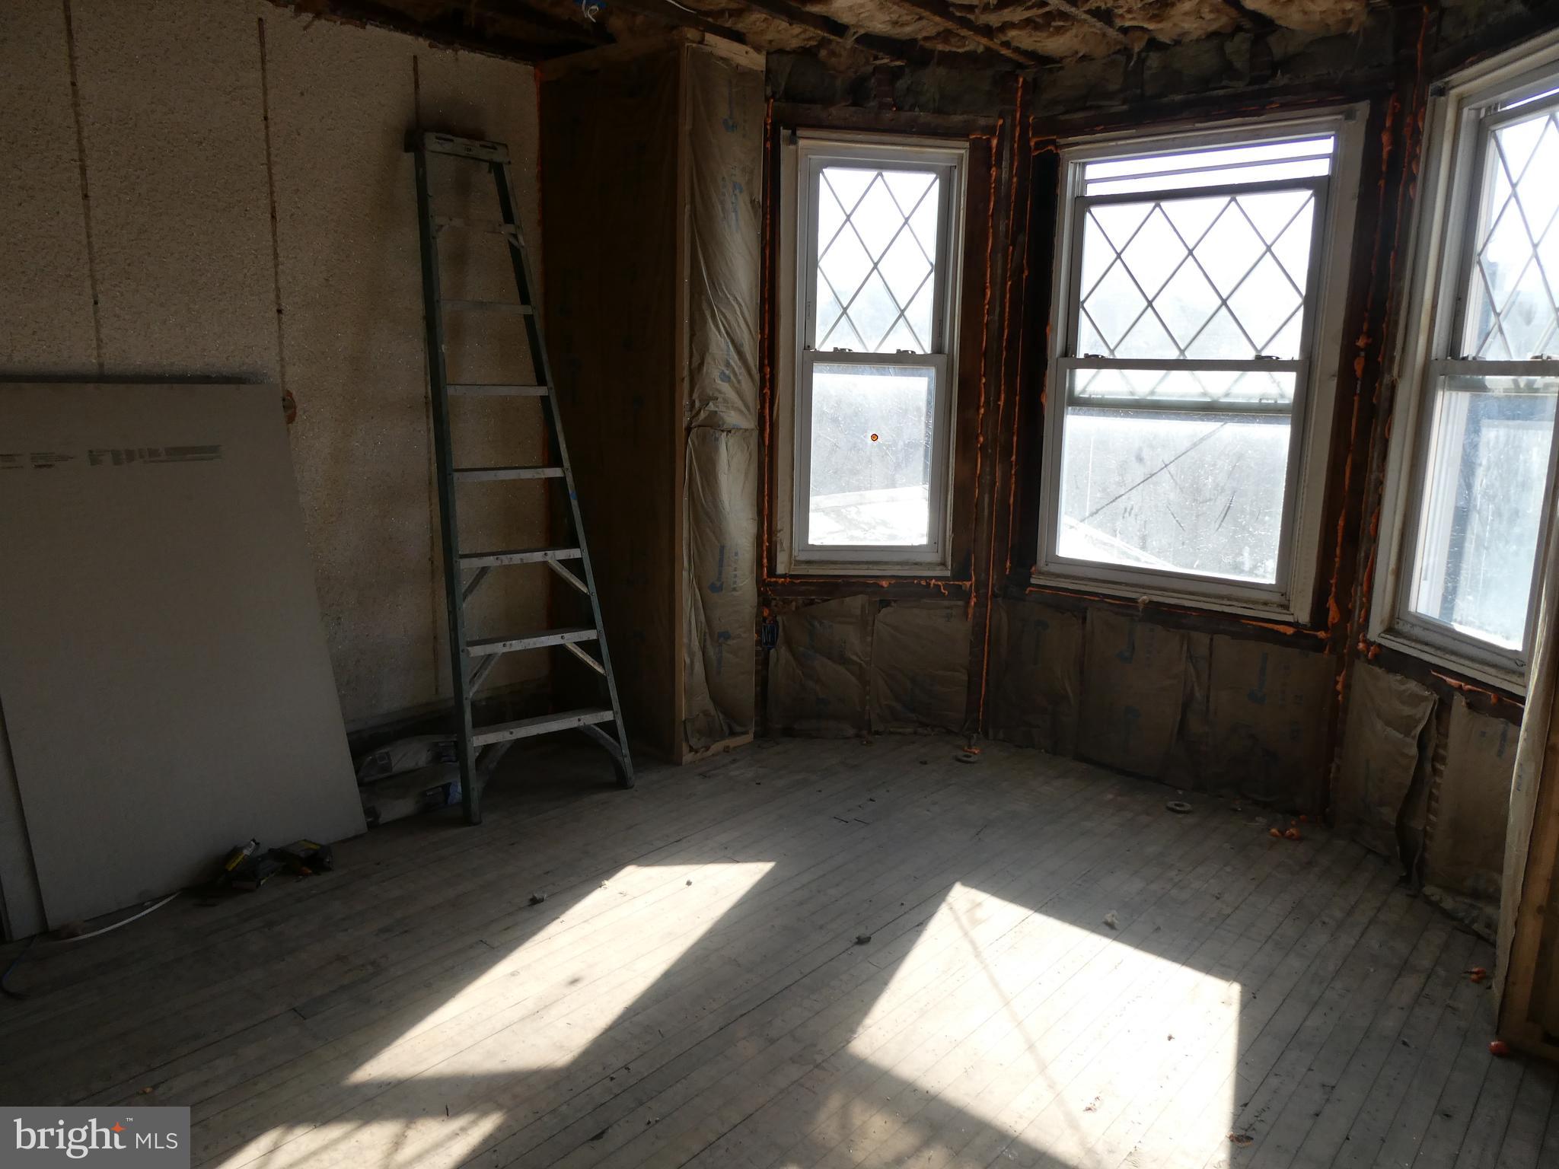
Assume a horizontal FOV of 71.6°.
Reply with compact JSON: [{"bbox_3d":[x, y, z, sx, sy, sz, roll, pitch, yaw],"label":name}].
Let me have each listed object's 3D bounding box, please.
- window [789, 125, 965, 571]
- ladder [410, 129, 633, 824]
[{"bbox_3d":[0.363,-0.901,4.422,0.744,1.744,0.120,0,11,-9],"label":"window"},{"bbox_3d":[-1.014,-0.408,3.937,0.645,2.429,0.190,-7,-2,-36],"label":"ladder"}]

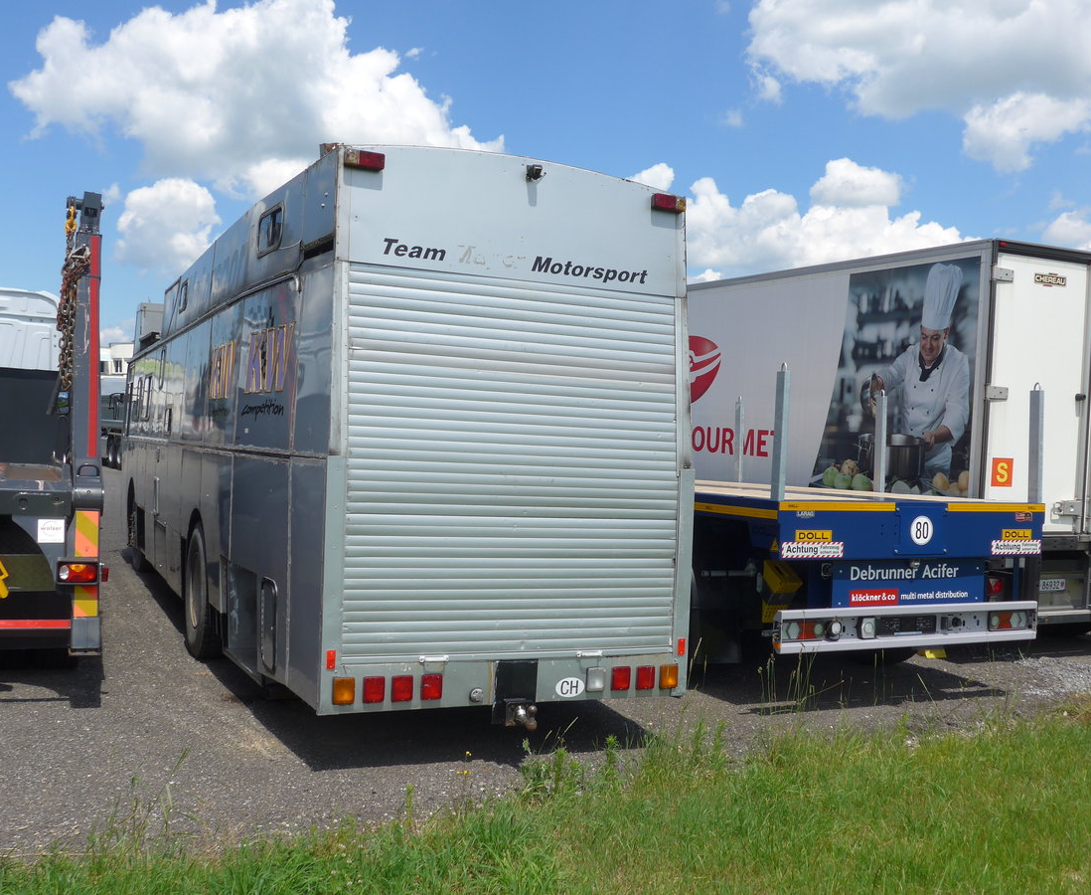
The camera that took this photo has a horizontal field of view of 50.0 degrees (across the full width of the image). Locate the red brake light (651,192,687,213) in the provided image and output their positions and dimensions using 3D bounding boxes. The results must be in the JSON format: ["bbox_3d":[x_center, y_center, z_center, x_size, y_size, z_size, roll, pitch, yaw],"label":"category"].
[{"bbox_3d":[0.755,-1.501,7.236,0.215,0.086,0.075,3,-5,-24],"label":"red brake light"}]

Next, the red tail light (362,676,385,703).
[{"bbox_3d":[-0.928,1.313,6.347,0.107,0.128,0.045,2,0,-25],"label":"red tail light"}]

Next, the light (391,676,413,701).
[{"bbox_3d":[-0.780,1.317,6.390,0.112,0.141,0.045,3,0,-24],"label":"light"}]

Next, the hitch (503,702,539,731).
[{"bbox_3d":[-0.127,1.499,6.557,0.155,0.150,0.220,3,0,-24],"label":"hitch"}]

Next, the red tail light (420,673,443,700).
[{"bbox_3d":[-0.628,1.327,6.486,0.107,0.128,0.045,2,0,-25],"label":"red tail light"}]

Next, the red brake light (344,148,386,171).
[{"bbox_3d":[-0.968,-1.535,6.277,0.205,0.086,0.065,2,0,-25],"label":"red brake light"}]

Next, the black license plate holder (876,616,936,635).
[{"bbox_3d":[2.611,1.286,8.463,0.520,0.120,0.035,2,0,-25],"label":"black license plate holder"}]

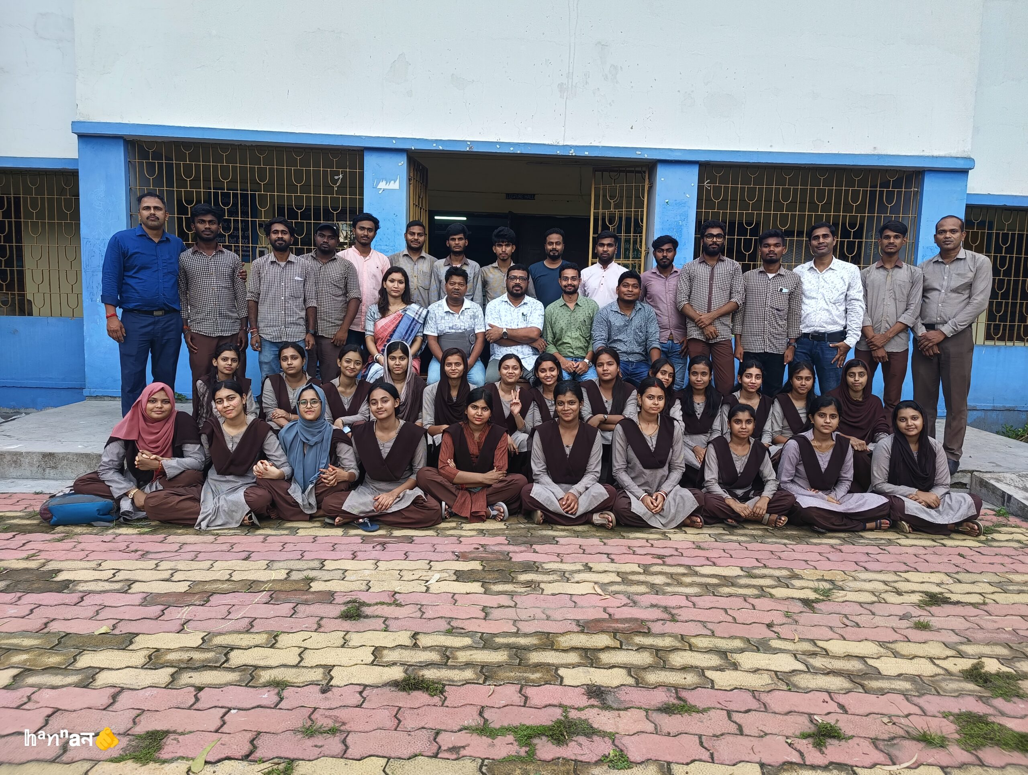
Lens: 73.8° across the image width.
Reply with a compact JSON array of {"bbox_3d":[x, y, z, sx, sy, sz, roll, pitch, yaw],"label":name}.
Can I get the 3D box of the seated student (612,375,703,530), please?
[{"bbox_3d":[0.831,0.342,3.965,0.550,0.799,0.590,2,5,7],"label":"seated student"}]

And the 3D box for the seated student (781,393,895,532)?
[{"bbox_3d":[1.885,0.405,4.019,0.660,0.720,0.620,3,6,19],"label":"seated student"}]

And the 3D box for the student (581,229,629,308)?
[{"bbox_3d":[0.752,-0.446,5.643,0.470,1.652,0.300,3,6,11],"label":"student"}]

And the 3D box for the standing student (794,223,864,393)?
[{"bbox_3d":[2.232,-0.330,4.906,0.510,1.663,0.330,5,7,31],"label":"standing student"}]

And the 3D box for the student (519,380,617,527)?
[{"bbox_3d":[0.314,0.345,3.966,0.560,0.768,0.590,1,5,0],"label":"student"}]

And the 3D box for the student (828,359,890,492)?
[{"bbox_3d":[2.268,0.267,4.488,0.440,0.890,0.680,4,6,20],"label":"student"}]

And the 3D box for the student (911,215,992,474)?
[{"bbox_3d":[2.867,-0.274,4.518,0.520,1.673,0.330,5,7,32],"label":"student"}]

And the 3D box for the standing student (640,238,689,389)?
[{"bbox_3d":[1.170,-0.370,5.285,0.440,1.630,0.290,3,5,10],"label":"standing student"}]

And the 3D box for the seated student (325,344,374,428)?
[{"bbox_3d":[-1.054,0.187,4.368,0.420,0.885,0.680,1,5,-10],"label":"seated student"}]

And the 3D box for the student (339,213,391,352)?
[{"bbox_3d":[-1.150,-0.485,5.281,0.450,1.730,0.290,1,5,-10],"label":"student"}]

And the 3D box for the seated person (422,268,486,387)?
[{"bbox_3d":[-0.419,-0.214,4.921,0.500,1.311,0.720,1,5,-4],"label":"seated person"}]

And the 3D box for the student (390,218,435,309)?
[{"bbox_3d":[-0.814,-0.476,5.481,0.470,1.715,0.280,1,5,-6],"label":"student"}]

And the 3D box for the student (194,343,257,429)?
[{"bbox_3d":[-1.890,0.167,4.490,0.460,0.902,0.620,0,6,-16],"label":"student"}]

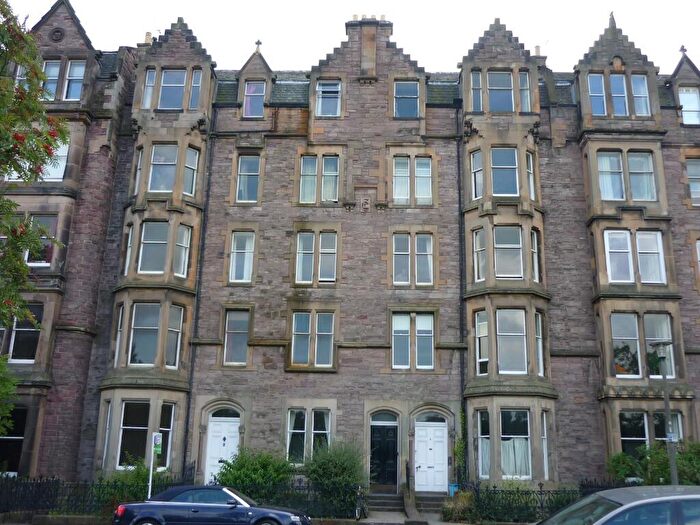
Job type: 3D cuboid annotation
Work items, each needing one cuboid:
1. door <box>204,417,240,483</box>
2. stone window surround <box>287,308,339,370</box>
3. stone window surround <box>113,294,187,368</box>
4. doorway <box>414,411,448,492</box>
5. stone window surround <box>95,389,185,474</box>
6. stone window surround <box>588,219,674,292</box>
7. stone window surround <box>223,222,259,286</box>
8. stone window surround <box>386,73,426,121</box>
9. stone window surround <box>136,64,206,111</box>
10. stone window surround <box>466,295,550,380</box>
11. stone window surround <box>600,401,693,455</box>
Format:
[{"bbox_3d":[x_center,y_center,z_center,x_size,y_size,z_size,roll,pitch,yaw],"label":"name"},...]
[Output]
[{"bbox_3d":[-4.459,6.648,23.530,1.145,2.298,0.120,1,-16,1],"label":"door"},{"bbox_3d":[-1.516,3.097,27.289,2.013,2.549,0.300,1,-16,2],"label":"stone window surround"},{"bbox_3d":[-8.149,2.861,26.981,3.050,3.171,0.900,1,-16,2],"label":"stone window surround"},{"bbox_3d":[2.958,7.061,24.189,1.182,2.383,0.100,1,-16,2],"label":"doorway"},{"bbox_3d":[-7.706,6.069,23.940,3.180,2.898,1.000,1,-16,2],"label":"stone window surround"},{"bbox_3d":[11.515,-0.335,27.410,2.989,2.846,0.650,1,-16,2],"label":"stone window surround"},{"bbox_3d":[-4.330,-0.328,26.466,1.209,2.541,0.300,1,-16,2],"label":"stone window surround"},{"bbox_3d":[2.390,-6.918,28.078,1.589,2.229,0.300,1,-16,2],"label":"stone window surround"},{"bbox_3d":[-7.904,-7.647,29.733,2.983,2.378,0.450,1,-16,2],"label":"stone window surround"},{"bbox_3d":[6.163,2.918,25.655,3.180,3.235,0.970,1,-16,1],"label":"stone window surround"},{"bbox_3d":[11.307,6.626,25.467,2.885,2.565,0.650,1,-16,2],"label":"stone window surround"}]

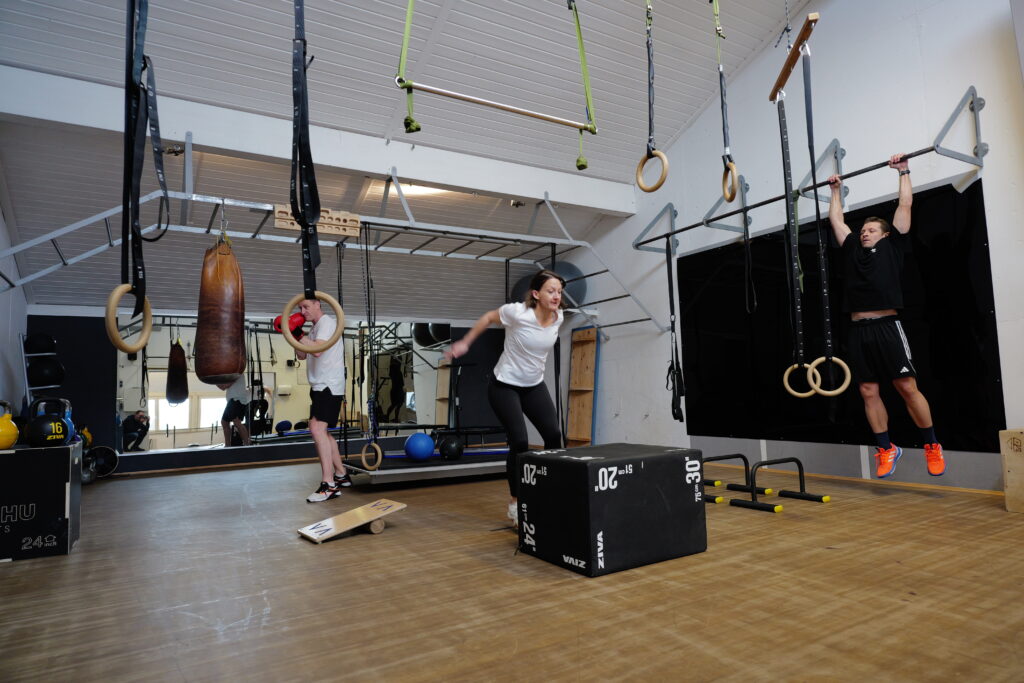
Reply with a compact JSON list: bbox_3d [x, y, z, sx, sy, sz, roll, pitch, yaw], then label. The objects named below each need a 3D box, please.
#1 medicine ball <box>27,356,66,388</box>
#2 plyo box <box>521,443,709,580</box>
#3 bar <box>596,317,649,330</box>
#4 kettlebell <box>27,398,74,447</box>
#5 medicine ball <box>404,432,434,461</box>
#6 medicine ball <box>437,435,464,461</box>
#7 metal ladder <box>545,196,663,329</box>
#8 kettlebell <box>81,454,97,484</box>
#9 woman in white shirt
[{"bbox_3d":[-5.093,0.337,6.550,0.320,0.320,0.320,1,-6,-31],"label":"medicine ball"},{"bbox_3d":[0.515,0.837,3.140,0.755,0.510,0.610,1,-6,-32],"label":"plyo box"},{"bbox_3d":[1.316,-0.208,7.142,0.035,0.035,1.130,1,-6,-31],"label":"bar"},{"bbox_3d":[-2.787,0.490,3.600,0.190,0.290,0.200,-5,-5,29],"label":"kettlebell"},{"bbox_3d":[-0.943,1.074,6.109,0.285,0.285,0.285,-2,-5,0],"label":"medicine ball"},{"bbox_3d":[-0.631,1.108,6.234,0.250,0.250,0.250,-2,-5,0],"label":"medicine ball"},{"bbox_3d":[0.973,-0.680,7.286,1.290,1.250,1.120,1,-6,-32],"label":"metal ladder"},{"bbox_3d":[-4.744,1.430,6.649,0.200,0.280,0.200,-6,-6,42],"label":"kettlebell"},{"bbox_3d":[0.025,0.357,3.851,0.620,1.620,0.720,2,-6,-39],"label":"woman in white shirt"}]

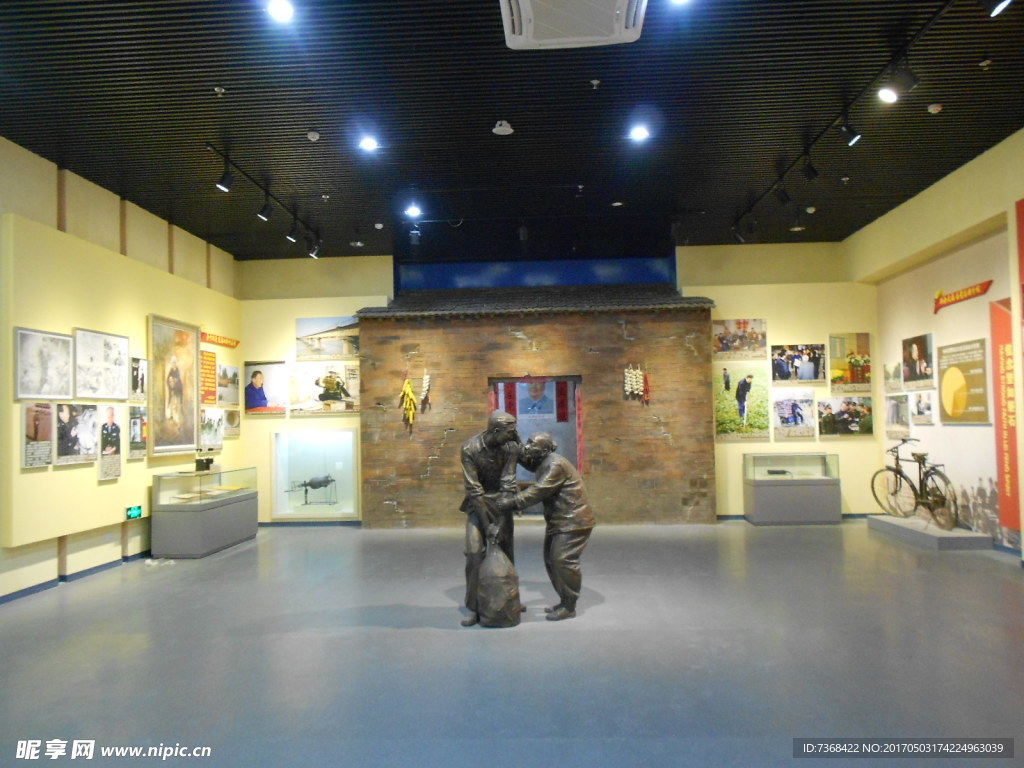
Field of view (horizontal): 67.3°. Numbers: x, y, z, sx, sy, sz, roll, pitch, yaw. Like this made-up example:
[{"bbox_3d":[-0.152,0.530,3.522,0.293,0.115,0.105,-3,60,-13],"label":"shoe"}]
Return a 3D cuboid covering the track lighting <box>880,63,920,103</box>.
[{"bbox_3d":[2.803,-2.180,5.562,0.240,0.260,0.220,1,-3,-34],"label":"track lighting"}]

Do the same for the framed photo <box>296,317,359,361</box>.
[{"bbox_3d":[-2.865,-0.697,12.070,1.030,0.684,0.040,-1,-3,3],"label":"framed photo"}]

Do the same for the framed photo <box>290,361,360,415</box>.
[{"bbox_3d":[-2.954,0.070,12.169,1.111,0.853,0.040,-2,-3,3],"label":"framed photo"}]

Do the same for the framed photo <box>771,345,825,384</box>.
[{"bbox_3d":[4.343,-0.288,11.648,0.796,0.608,0.040,-1,-3,3],"label":"framed photo"}]

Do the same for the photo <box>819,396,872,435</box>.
[{"bbox_3d":[5.015,0.511,11.572,0.805,0.608,0.040,-1,-3,3],"label":"photo"}]

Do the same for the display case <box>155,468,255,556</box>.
[{"bbox_3d":[-3.935,1.629,9.990,0.597,0.970,1.764,-1,-3,3],"label":"display case"}]

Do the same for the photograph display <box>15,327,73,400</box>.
[{"bbox_3d":[-4.452,-0.175,7.336,0.035,0.648,0.797,-1,-3,3],"label":"photograph display"}]

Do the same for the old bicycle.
[{"bbox_3d":[5.162,1.260,9.897,0.580,1.060,1.850,-1,-3,1],"label":"old bicycle"}]

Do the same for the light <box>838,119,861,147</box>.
[{"bbox_3d":[2.909,-2.168,6.629,0.159,0.228,0.120,-1,-3,3],"label":"light"}]

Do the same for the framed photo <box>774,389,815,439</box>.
[{"bbox_3d":[4.174,0.436,11.349,0.610,0.728,0.035,-1,-3,3],"label":"framed photo"}]

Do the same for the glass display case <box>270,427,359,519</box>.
[{"bbox_3d":[-3.098,1.423,12.333,1.377,1.409,0.500,-2,-3,3],"label":"glass display case"}]

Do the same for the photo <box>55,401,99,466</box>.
[{"bbox_3d":[-4.547,0.526,8.039,0.040,0.615,0.692,-2,-3,3],"label":"photo"}]

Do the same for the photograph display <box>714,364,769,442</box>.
[{"bbox_3d":[3.480,0.284,11.669,0.806,1.151,0.040,-1,-3,3],"label":"photograph display"}]

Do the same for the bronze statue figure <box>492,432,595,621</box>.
[{"bbox_3d":[0.259,1.129,6.229,0.780,1.470,0.520,-1,-3,-9],"label":"bronze statue figure"}]

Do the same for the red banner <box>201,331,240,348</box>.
[{"bbox_3d":[-4.297,-0.628,11.280,0.040,0.132,1.326,-1,-3,3],"label":"red banner"}]

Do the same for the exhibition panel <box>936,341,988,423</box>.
[{"bbox_3d":[5.343,-0.001,9.104,0.035,0.959,1.067,-1,-3,3],"label":"exhibition panel"}]

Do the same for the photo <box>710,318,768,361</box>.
[{"bbox_3d":[3.395,-0.659,11.441,0.786,0.632,0.035,-1,-3,3],"label":"photo"}]

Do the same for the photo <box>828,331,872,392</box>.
[{"bbox_3d":[5.108,-0.316,11.607,0.597,0.891,0.040,-1,-3,3],"label":"photo"}]

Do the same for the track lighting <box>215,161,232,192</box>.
[{"bbox_3d":[-2.856,-2.054,7.613,0.156,0.299,0.120,-1,-3,3],"label":"track lighting"}]

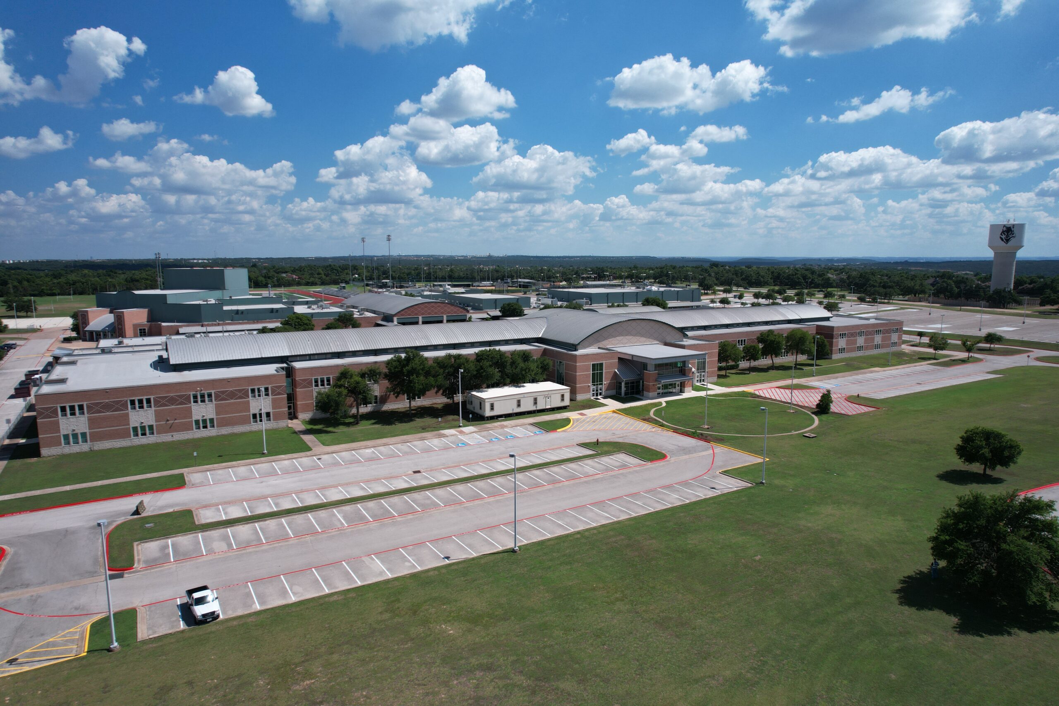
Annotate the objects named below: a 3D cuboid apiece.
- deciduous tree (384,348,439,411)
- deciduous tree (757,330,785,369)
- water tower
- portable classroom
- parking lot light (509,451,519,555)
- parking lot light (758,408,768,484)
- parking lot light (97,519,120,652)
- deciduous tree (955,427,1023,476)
[{"bbox_3d":[-21.720,5.410,117.540,9.600,12.000,9.600,-2,8,-11],"label":"deciduous tree"},{"bbox_3d":[61.580,-0.730,164.380,6.600,10.300,6.600,3,9,20],"label":"deciduous tree"},{"bbox_3d":[263.790,-51.200,359.750,16.000,40.900,16.000,6,10,36],"label":"water tower"},{"bbox_3d":[-1.880,8.900,123.090,18.290,3.800,7.300,-5,10,-30],"label":"portable classroom"},{"bbox_3d":[-1.450,14.330,61.820,0.620,9.500,1.200,-5,10,-30],"label":"parking lot light"},{"bbox_3d":[28.970,11.590,80.320,0.620,9.500,1.200,-5,10,-30],"label":"parking lot light"},{"bbox_3d":[-29.910,16.580,45.980,0.620,9.500,1.200,-5,10,-30],"label":"parking lot light"},{"bbox_3d":[59.520,12.850,83.840,7.300,6.200,7.300,6,10,36],"label":"deciduous tree"}]

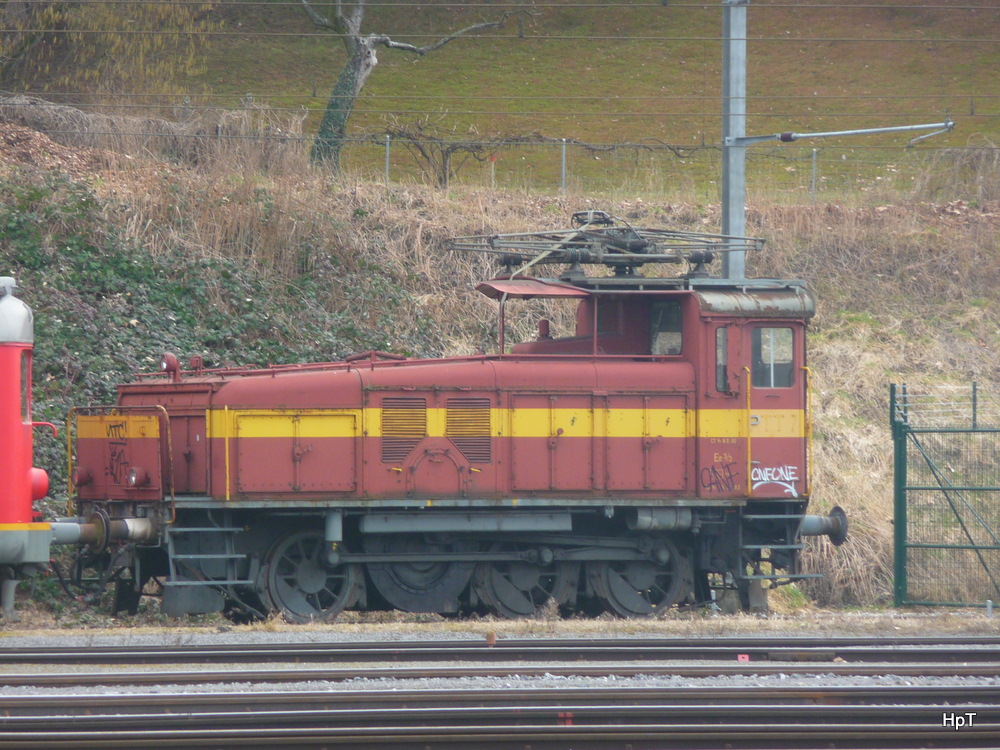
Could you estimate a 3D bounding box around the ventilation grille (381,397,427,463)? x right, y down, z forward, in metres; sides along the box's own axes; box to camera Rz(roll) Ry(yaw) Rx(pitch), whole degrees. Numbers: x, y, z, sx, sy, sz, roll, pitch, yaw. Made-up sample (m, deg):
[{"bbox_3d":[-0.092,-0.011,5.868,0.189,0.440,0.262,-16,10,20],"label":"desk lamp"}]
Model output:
[{"bbox_3d":[-1.102,0.633,92.220,0.561,0.741,0.050,0,-1,-26],"label":"ventilation grille"}]

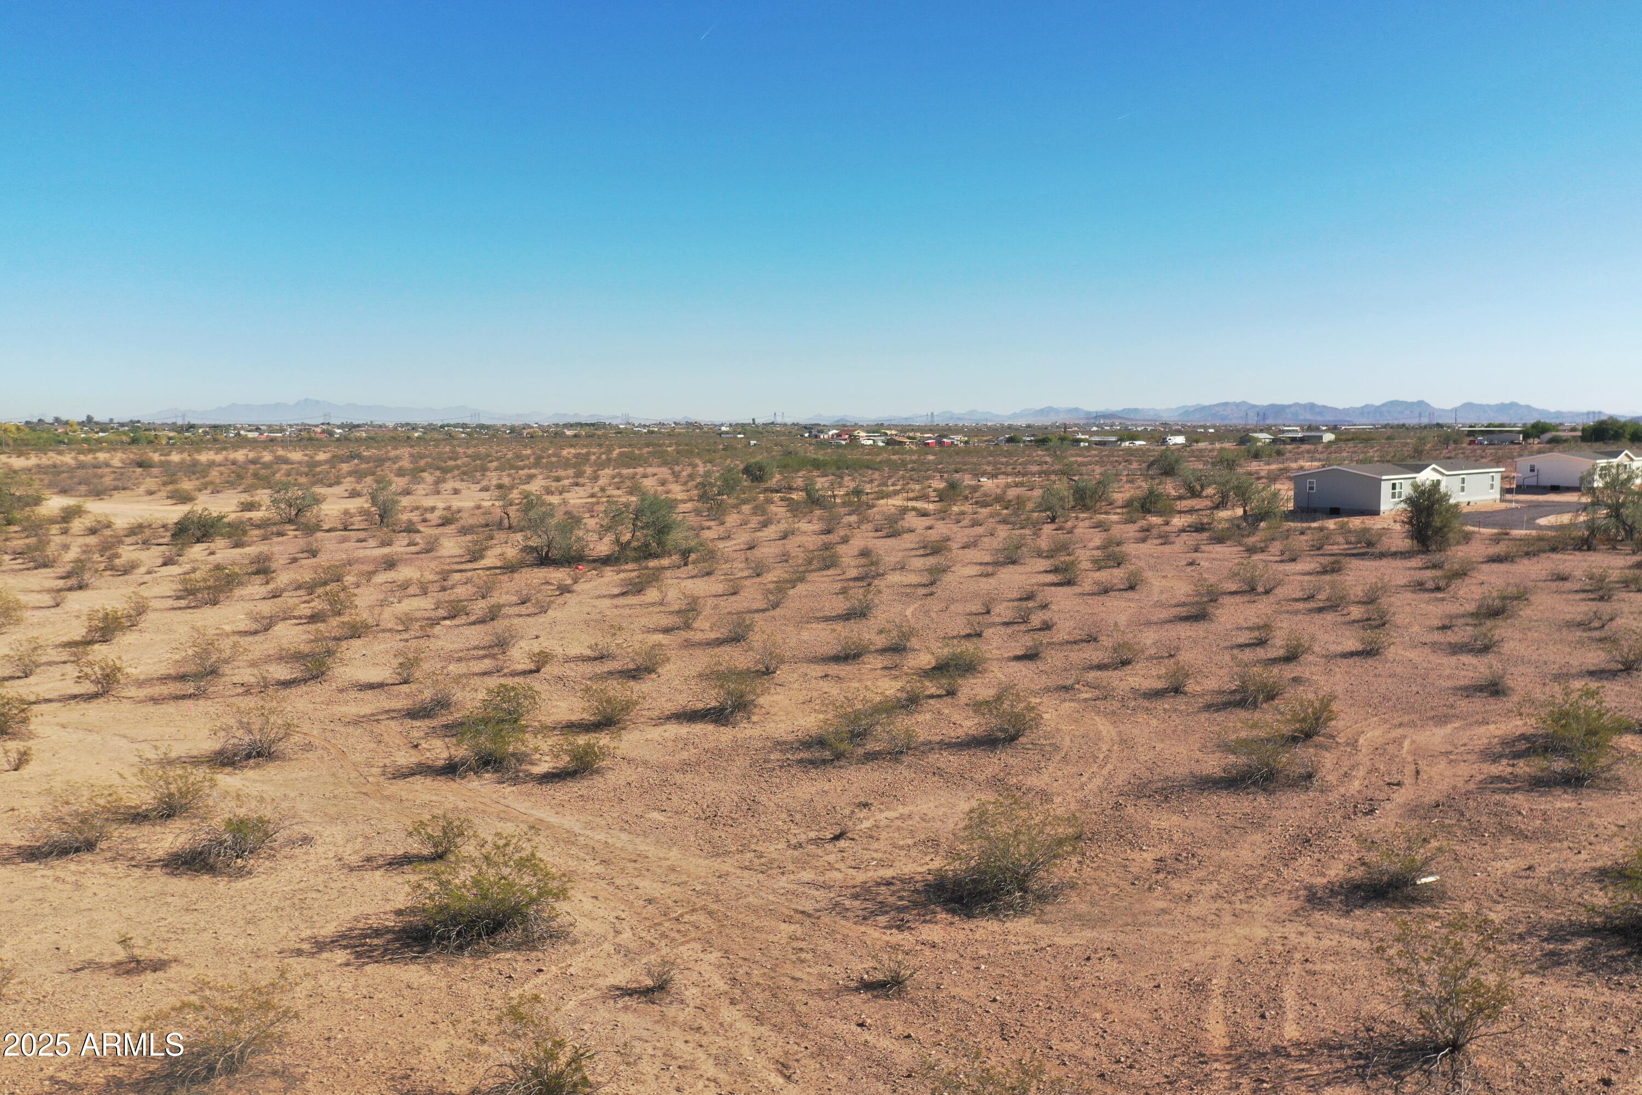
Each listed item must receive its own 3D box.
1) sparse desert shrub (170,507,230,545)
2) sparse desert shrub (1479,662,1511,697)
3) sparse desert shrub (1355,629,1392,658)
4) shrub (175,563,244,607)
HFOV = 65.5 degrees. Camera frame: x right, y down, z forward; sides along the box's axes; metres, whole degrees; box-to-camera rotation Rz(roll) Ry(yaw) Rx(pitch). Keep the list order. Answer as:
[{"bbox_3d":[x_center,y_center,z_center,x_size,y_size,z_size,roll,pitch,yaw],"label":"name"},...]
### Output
[{"bbox_3d":[-40.597,-1.453,83.392,3.819,2.228,3.055,0,6,0],"label":"sparse desert shrub"},{"bbox_3d":[19.117,3.696,36.144,0.756,0.829,0.718,3,6,28],"label":"sparse desert shrub"},{"bbox_3d":[18.518,3.200,42.790,1.159,0.844,1.066,0,6,0],"label":"sparse desert shrub"},{"bbox_3d":[-26.041,1.580,54.572,2.711,1.758,2.495,0,6,0],"label":"shrub"}]

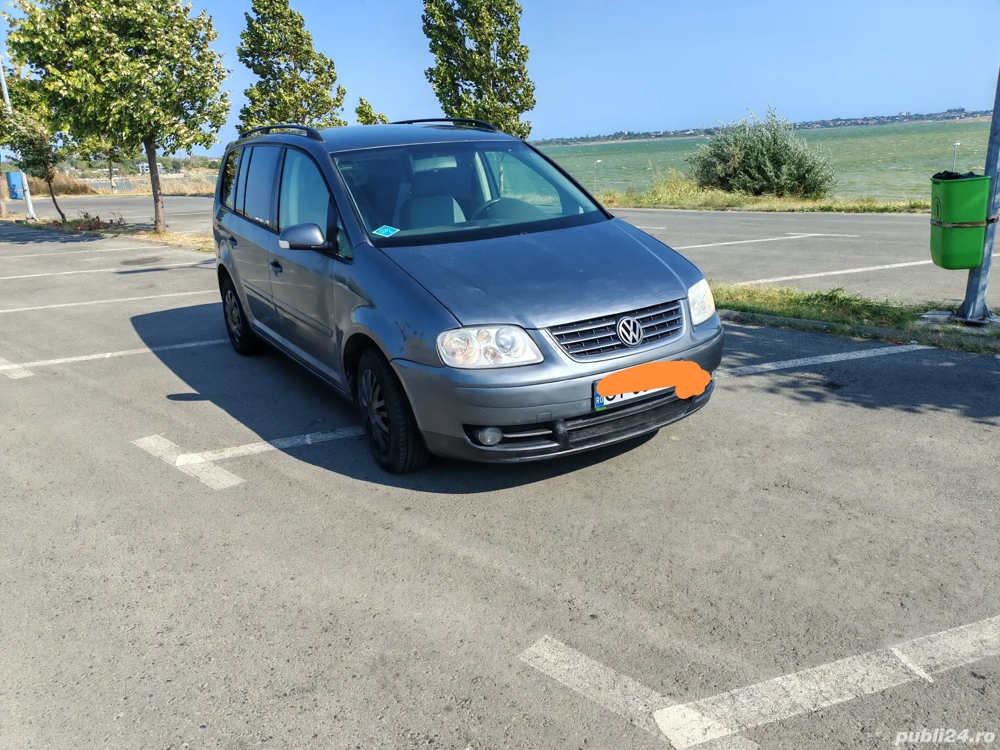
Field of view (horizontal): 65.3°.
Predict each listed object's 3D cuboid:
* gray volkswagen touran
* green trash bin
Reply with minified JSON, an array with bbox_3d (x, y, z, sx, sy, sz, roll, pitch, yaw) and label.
[{"bbox_3d":[-0.576,-0.788,5.025,1.840,1.650,4.390,-13,20,-30],"label":"gray volkswagen touran"},{"bbox_3d":[3.290,-1.095,5.620,0.290,0.635,0.360,-1,17,12],"label":"green trash bin"}]

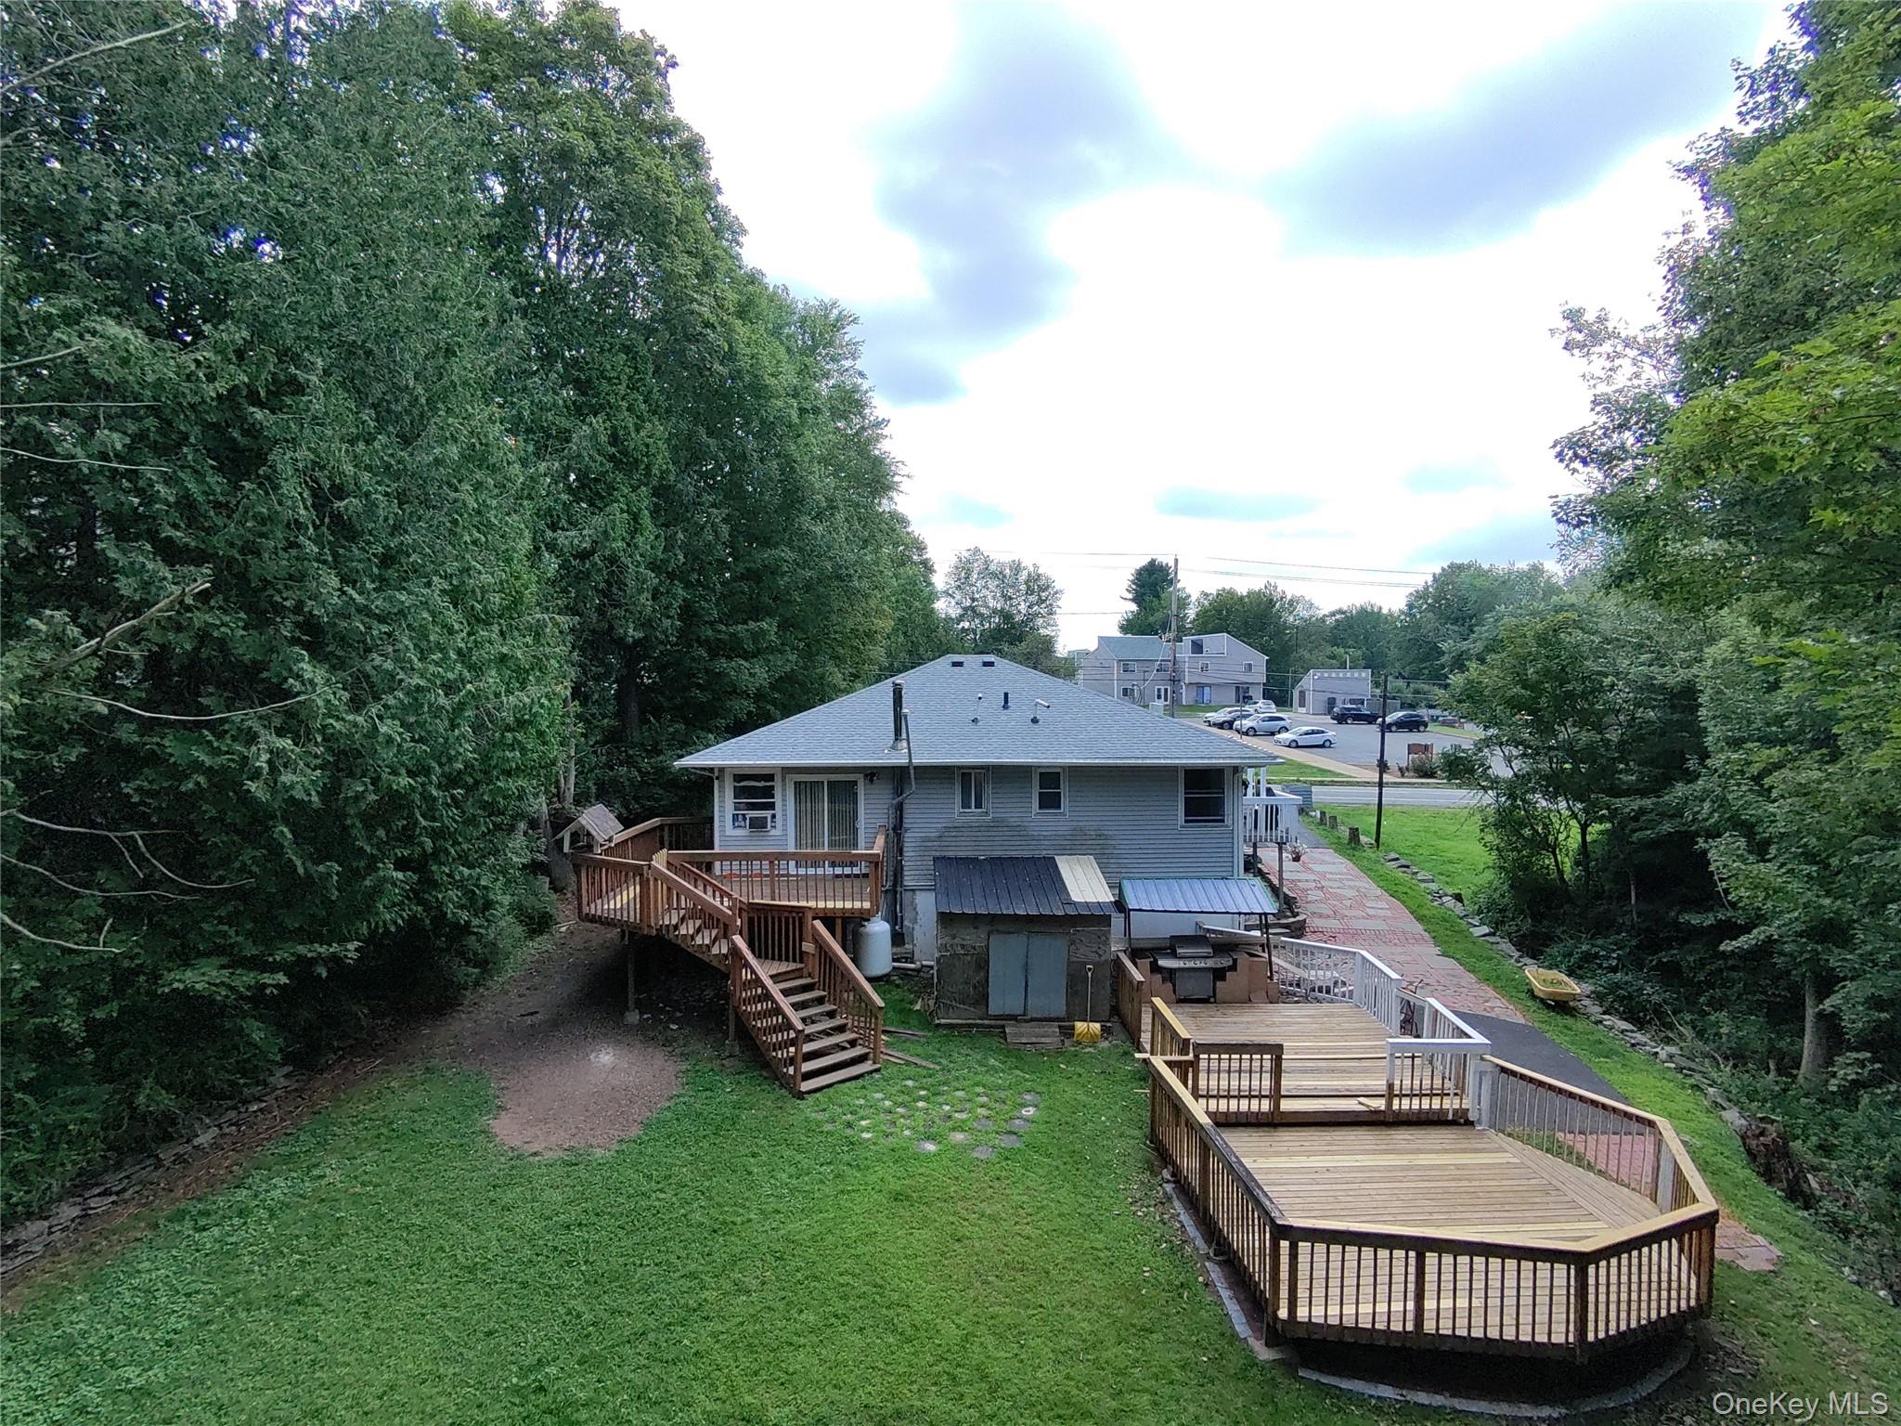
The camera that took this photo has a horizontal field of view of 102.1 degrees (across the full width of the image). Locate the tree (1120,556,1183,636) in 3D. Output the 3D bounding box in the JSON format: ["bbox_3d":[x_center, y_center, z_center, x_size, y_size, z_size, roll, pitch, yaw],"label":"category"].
[{"bbox_3d":[28.267,-12.363,107.426,9.500,19.500,9.500,0,4,0],"label":"tree"}]

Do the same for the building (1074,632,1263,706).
[{"bbox_3d":[27.300,-5.504,94.342,18.000,8.400,11.000,-1,4,-10],"label":"building"}]

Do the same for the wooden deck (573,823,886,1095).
[{"bbox_3d":[-3.800,4.000,13.000,5.000,3.100,2.200,1,2,35],"label":"wooden deck"}]

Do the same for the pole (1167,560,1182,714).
[{"bbox_3d":[13.809,-3.230,47.591,0.600,13.200,0.600,0,4,0],"label":"pole"}]

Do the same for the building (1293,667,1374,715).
[{"bbox_3d":[38.900,-2.175,78.523,6.400,4.600,5.200,0,4,0],"label":"building"}]

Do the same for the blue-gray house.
[{"bbox_3d":[0.620,1.811,21.562,12.500,6.850,11.200,0,4,0],"label":"blue-gray house"}]

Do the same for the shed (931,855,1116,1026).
[{"bbox_3d":[1.300,4.216,14.603,3.220,2.750,1.750,0,4,-4],"label":"shed"}]

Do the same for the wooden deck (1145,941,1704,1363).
[{"bbox_3d":[5.300,4.805,9.831,5.400,1.550,6.400,0,4,-3],"label":"wooden deck"}]

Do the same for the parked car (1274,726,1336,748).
[{"bbox_3d":[27.343,1.871,59.044,4.500,1.480,1.800,0,4,0],"label":"parked car"}]

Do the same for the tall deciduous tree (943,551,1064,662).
[{"bbox_3d":[4.394,-6.093,64.742,10.400,15.600,10.400,0,4,0],"label":"tall deciduous tree"}]

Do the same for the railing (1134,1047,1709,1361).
[{"bbox_3d":[5.300,5.052,8.344,5.450,1.030,3.400,0,4,-3],"label":"railing"}]

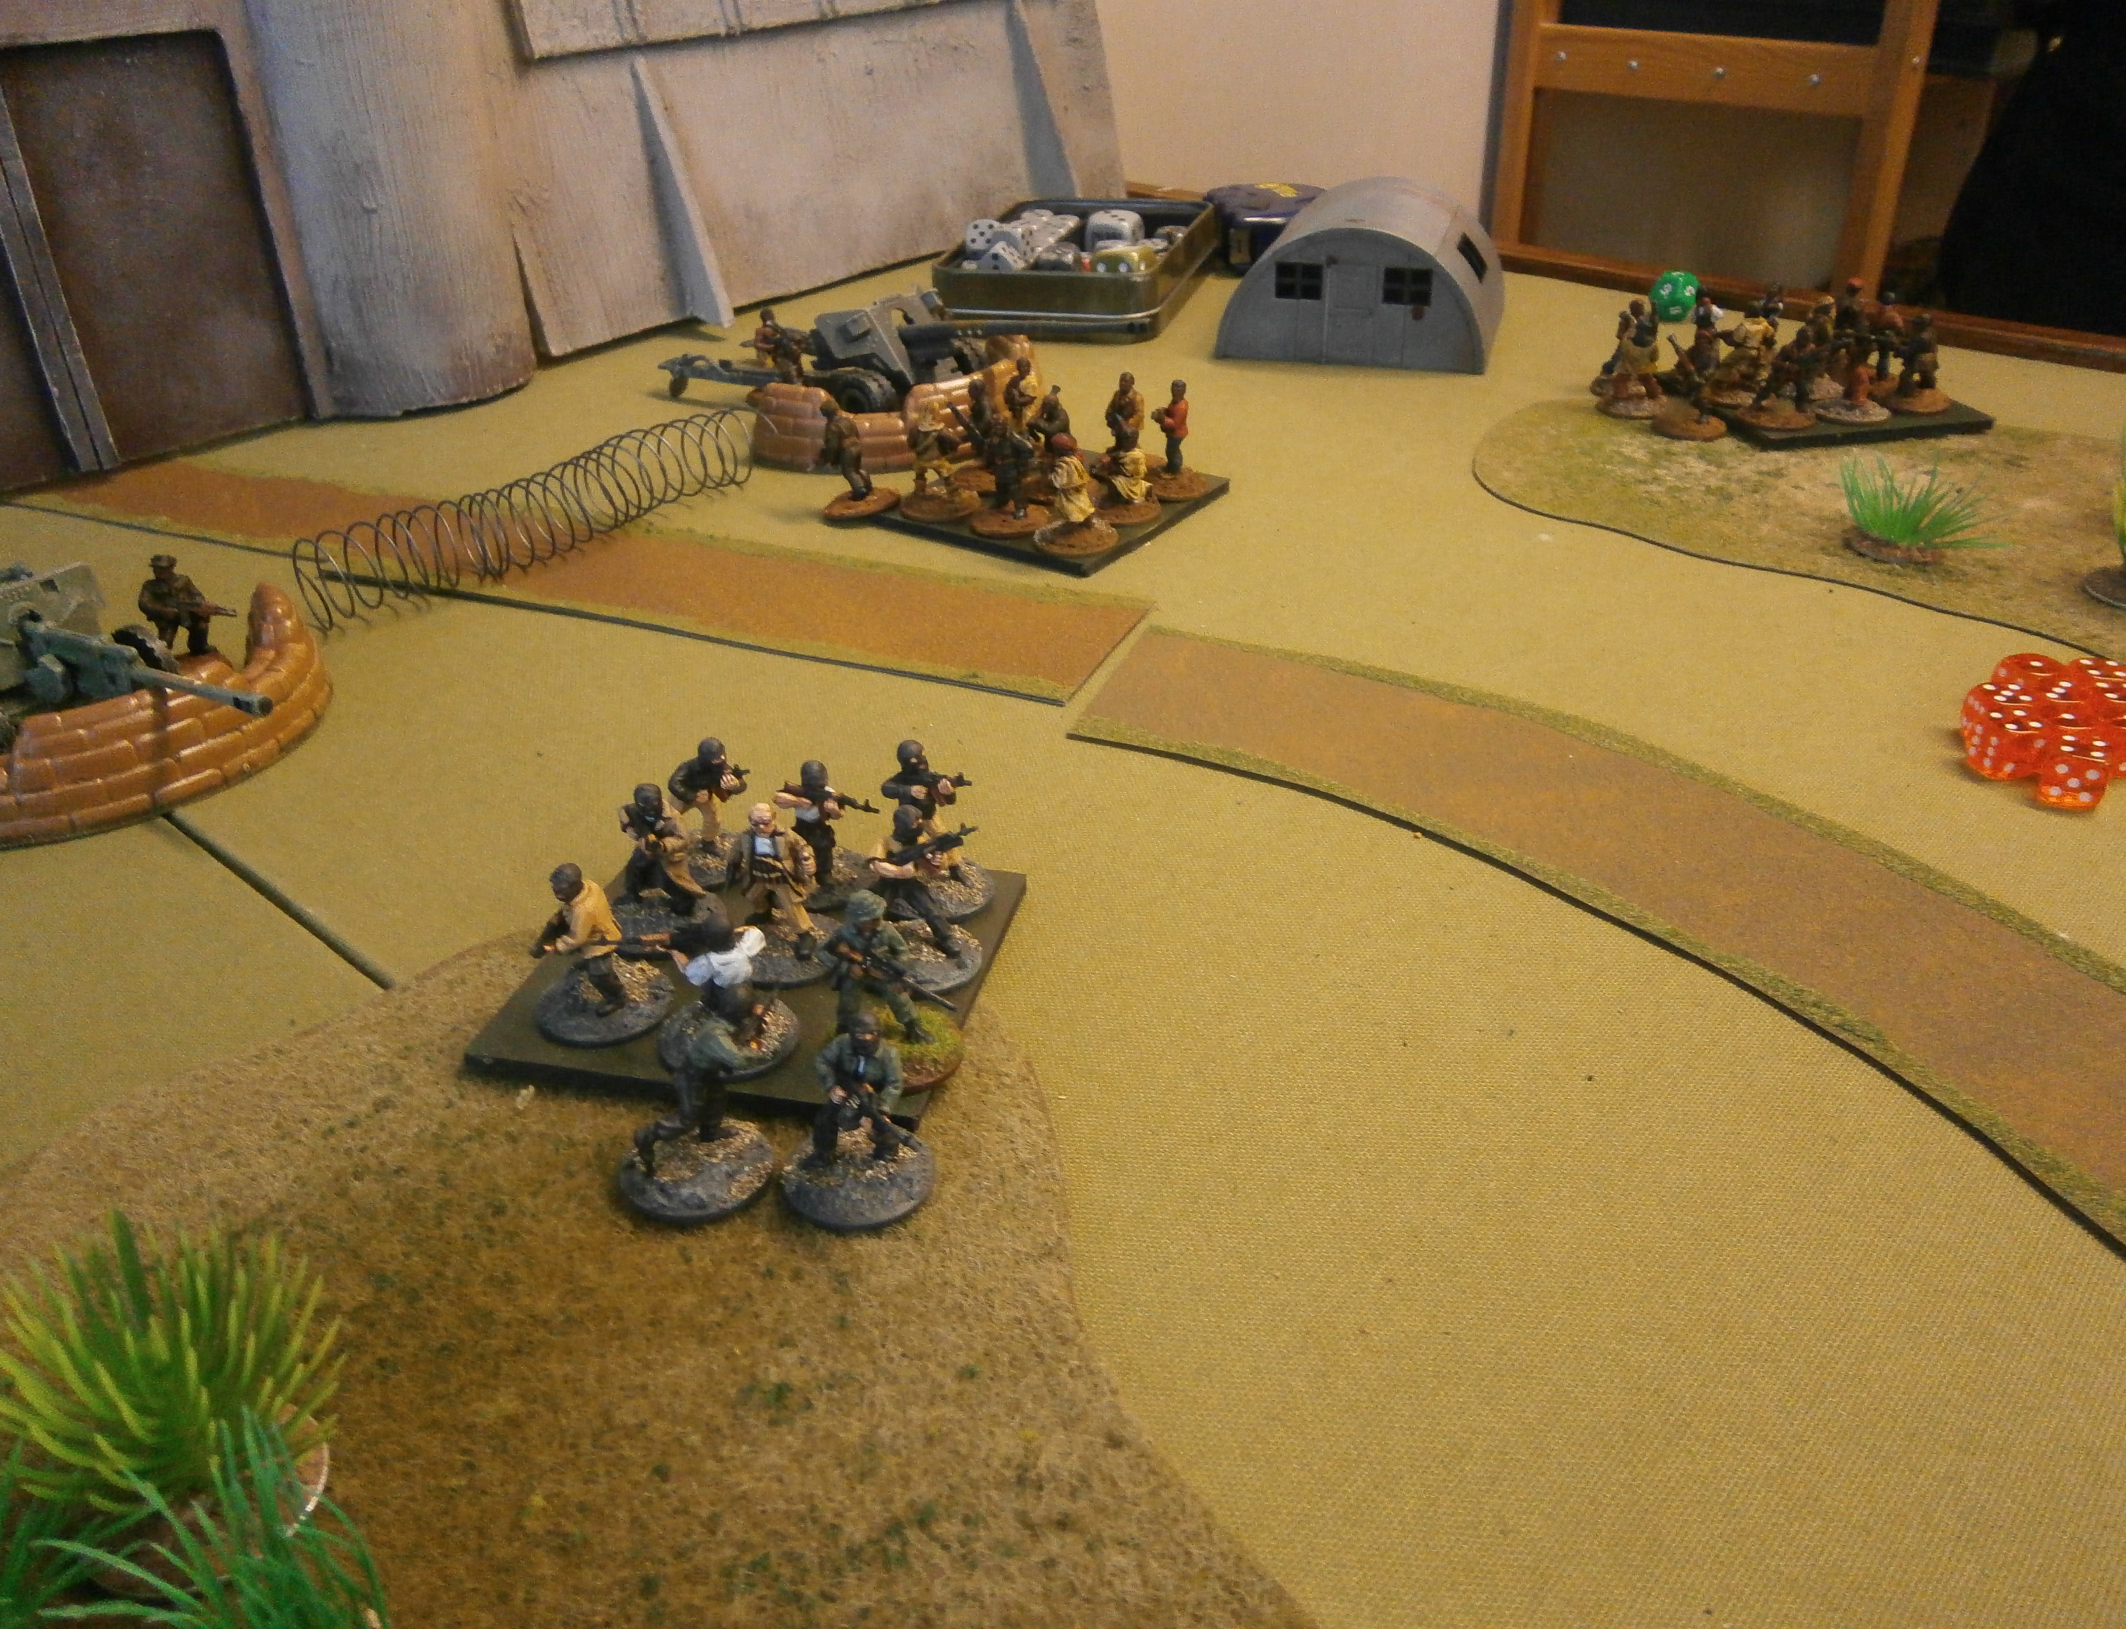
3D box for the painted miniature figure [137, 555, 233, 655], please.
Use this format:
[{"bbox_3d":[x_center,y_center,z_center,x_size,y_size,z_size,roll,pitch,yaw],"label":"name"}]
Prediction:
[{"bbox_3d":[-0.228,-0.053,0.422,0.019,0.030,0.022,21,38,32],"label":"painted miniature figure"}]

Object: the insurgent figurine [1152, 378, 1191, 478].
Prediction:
[{"bbox_3d":[0.034,-0.122,0.519,0.013,0.030,0.011,-20,36,-26],"label":"insurgent figurine"}]

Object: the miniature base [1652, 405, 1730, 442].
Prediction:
[{"bbox_3d":[0.217,-0.135,0.566,0.025,0.003,0.025,-1,31,0],"label":"miniature base"}]

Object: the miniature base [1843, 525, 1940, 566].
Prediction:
[{"bbox_3d":[0.238,-0.077,0.467,0.026,0.004,0.026,14,35,24],"label":"miniature base"}]

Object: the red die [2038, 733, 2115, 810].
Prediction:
[{"bbox_3d":[0.218,-0.009,0.351,0.012,0.012,0.012,16,35,26],"label":"red die"}]

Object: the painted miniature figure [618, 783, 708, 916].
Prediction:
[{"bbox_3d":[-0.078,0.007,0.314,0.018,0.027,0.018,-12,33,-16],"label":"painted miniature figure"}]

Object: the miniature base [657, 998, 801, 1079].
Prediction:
[{"bbox_3d":[-0.060,0.039,0.295,0.025,0.003,0.025,-10,32,-13],"label":"miniature base"}]

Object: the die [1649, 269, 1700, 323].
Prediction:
[{"bbox_3d":[0.255,-0.216,0.678,0.021,0.019,0.021,9,33,18],"label":"die"}]

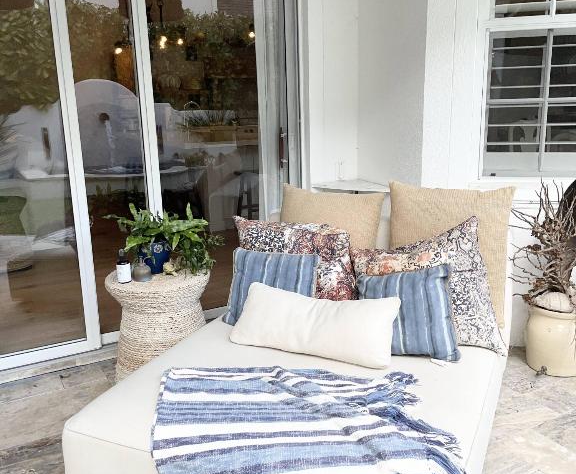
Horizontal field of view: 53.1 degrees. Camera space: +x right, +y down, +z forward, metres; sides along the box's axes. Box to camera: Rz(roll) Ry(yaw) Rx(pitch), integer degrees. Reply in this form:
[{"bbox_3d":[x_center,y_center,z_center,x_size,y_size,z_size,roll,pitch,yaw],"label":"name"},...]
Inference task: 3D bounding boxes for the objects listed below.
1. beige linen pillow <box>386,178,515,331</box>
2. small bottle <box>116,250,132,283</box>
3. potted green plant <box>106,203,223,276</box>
[{"bbox_3d":[0.716,0.071,2.635,0.559,0.616,0.152,5,3,24],"label":"beige linen pillow"},{"bbox_3d":[-0.760,0.132,2.667,0.069,0.149,0.069,-5,14,-16],"label":"small bottle"},{"bbox_3d":[-0.623,0.015,2.833,0.508,0.298,0.406,-5,14,-12],"label":"potted green plant"}]

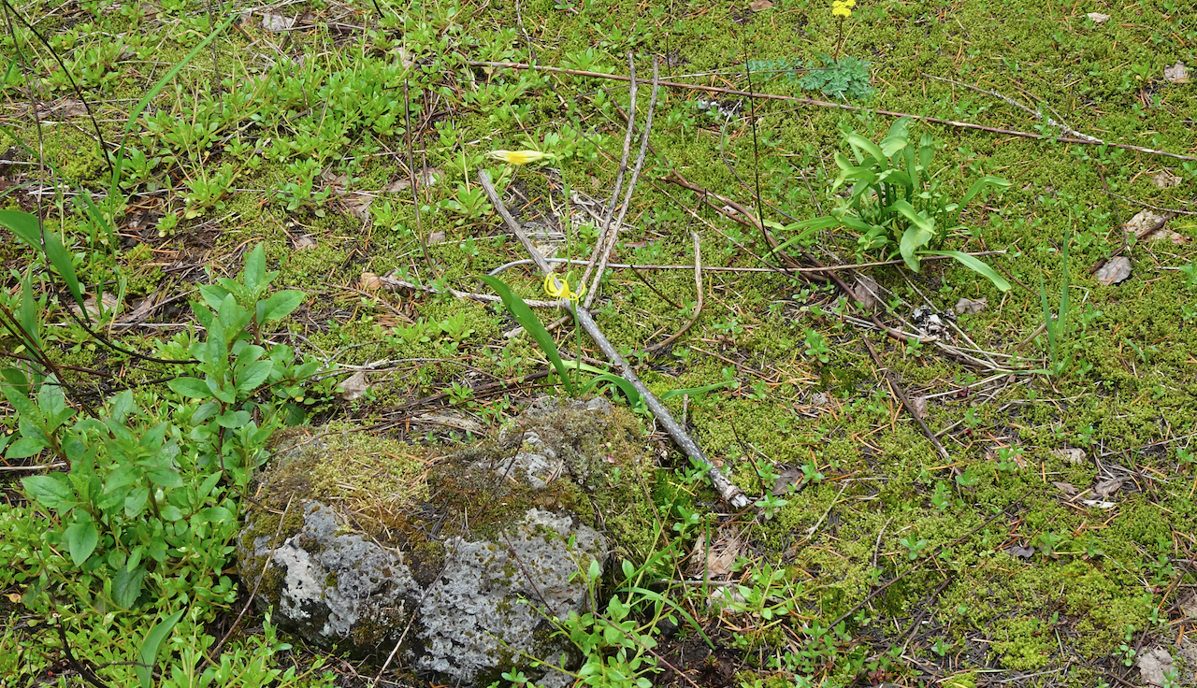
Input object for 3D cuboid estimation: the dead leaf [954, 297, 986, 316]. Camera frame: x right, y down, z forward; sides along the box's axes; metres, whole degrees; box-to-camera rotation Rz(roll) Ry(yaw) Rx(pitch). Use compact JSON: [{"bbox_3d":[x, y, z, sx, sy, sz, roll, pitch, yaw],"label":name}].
[{"bbox_3d":[0.342,-0.034,2.483,0.029,0.010,0.015,0,40,0],"label":"dead leaf"}]

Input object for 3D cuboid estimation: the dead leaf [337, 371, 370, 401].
[{"bbox_3d":[-0.217,0.037,2.397,0.030,0.012,0.027,0,40,0],"label":"dead leaf"}]

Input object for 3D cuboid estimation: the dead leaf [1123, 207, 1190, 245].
[{"bbox_3d":[0.640,-0.135,3.101,0.071,0.018,0.064,0,32,0],"label":"dead leaf"}]

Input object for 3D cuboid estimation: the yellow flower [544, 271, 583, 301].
[{"bbox_3d":[-0.035,-0.059,2.750,0.040,0.028,0.037,17,36,25],"label":"yellow flower"}]

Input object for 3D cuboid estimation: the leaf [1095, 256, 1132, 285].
[{"bbox_3d":[0.576,-0.082,3.016,0.036,0.014,0.055,22,38,31],"label":"leaf"}]

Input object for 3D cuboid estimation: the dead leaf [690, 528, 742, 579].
[{"bbox_3d":[0.097,0.173,2.232,0.042,0.016,0.043,0,40,0],"label":"dead leaf"}]

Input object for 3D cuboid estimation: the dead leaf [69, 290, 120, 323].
[{"bbox_3d":[-0.464,-0.035,2.482,0.048,0.012,0.032,0,40,0],"label":"dead leaf"}]

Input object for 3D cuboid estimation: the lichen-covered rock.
[{"bbox_3d":[-0.121,0.147,2.182,0.345,0.140,0.225,0,40,0],"label":"lichen-covered rock"}]

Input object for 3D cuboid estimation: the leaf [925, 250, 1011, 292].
[{"bbox_3d":[0.406,-0.081,2.983,0.118,0.032,0.030,22,38,31],"label":"leaf"}]

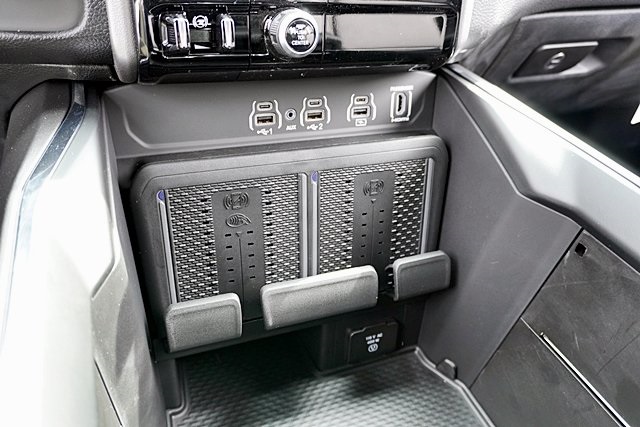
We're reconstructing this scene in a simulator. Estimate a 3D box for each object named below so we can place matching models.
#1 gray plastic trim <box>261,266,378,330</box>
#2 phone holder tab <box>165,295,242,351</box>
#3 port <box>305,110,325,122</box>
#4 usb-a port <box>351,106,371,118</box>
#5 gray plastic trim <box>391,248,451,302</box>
[{"bbox_3d":[0.002,0.070,0.427,0.103,0.035,0.016,-9,23,-21],"label":"gray plastic trim"},{"bbox_3d":[-0.091,0.085,0.392,0.056,0.035,0.016,-9,23,-21],"label":"phone holder tab"},{"bbox_3d":[-0.005,-0.080,0.407,0.017,0.008,0.008,-9,16,-21],"label":"port"},{"bbox_3d":[0.033,-0.086,0.421,0.017,0.008,0.008,-9,16,-21],"label":"usb-a port"},{"bbox_3d":[0.093,0.057,0.463,0.056,0.035,0.016,-9,23,-21],"label":"gray plastic trim"}]

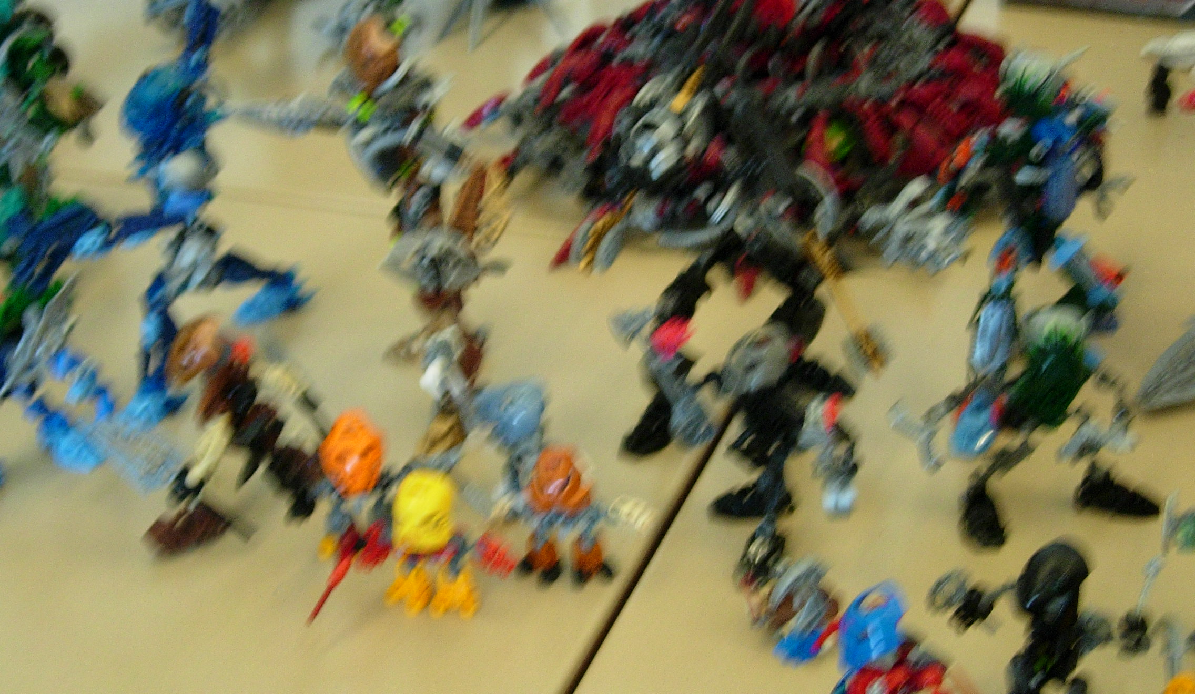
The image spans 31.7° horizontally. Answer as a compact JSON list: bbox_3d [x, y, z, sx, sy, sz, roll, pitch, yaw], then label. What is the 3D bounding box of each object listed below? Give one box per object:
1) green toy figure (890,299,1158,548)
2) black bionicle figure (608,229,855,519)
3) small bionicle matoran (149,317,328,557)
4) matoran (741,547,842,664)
[{"bbox_3d":[0.190,0.033,0.953,0.107,0.089,0.072,-8,28,-9],"label":"green toy figure"},{"bbox_3d":[0.067,0.010,0.985,0.106,0.112,0.080,4,29,13],"label":"black bionicle figure"},{"bbox_3d":[-0.166,0.039,0.971,0.067,0.094,0.054,17,34,33],"label":"small bionicle matoran"},{"bbox_3d":[0.081,0.107,0.875,0.041,0.042,0.030,2,28,9],"label":"matoran"}]

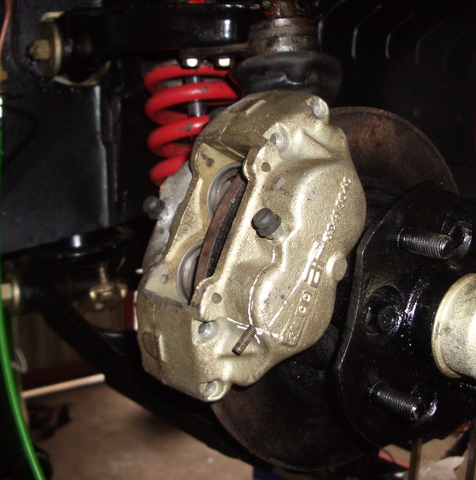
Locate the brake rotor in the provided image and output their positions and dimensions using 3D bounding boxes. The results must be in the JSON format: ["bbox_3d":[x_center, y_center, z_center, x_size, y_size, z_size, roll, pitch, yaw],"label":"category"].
[{"bbox_3d":[0.075,0.035,0.410,0.234,0.234,0.030,-5,11,-34],"label":"brake rotor"}]

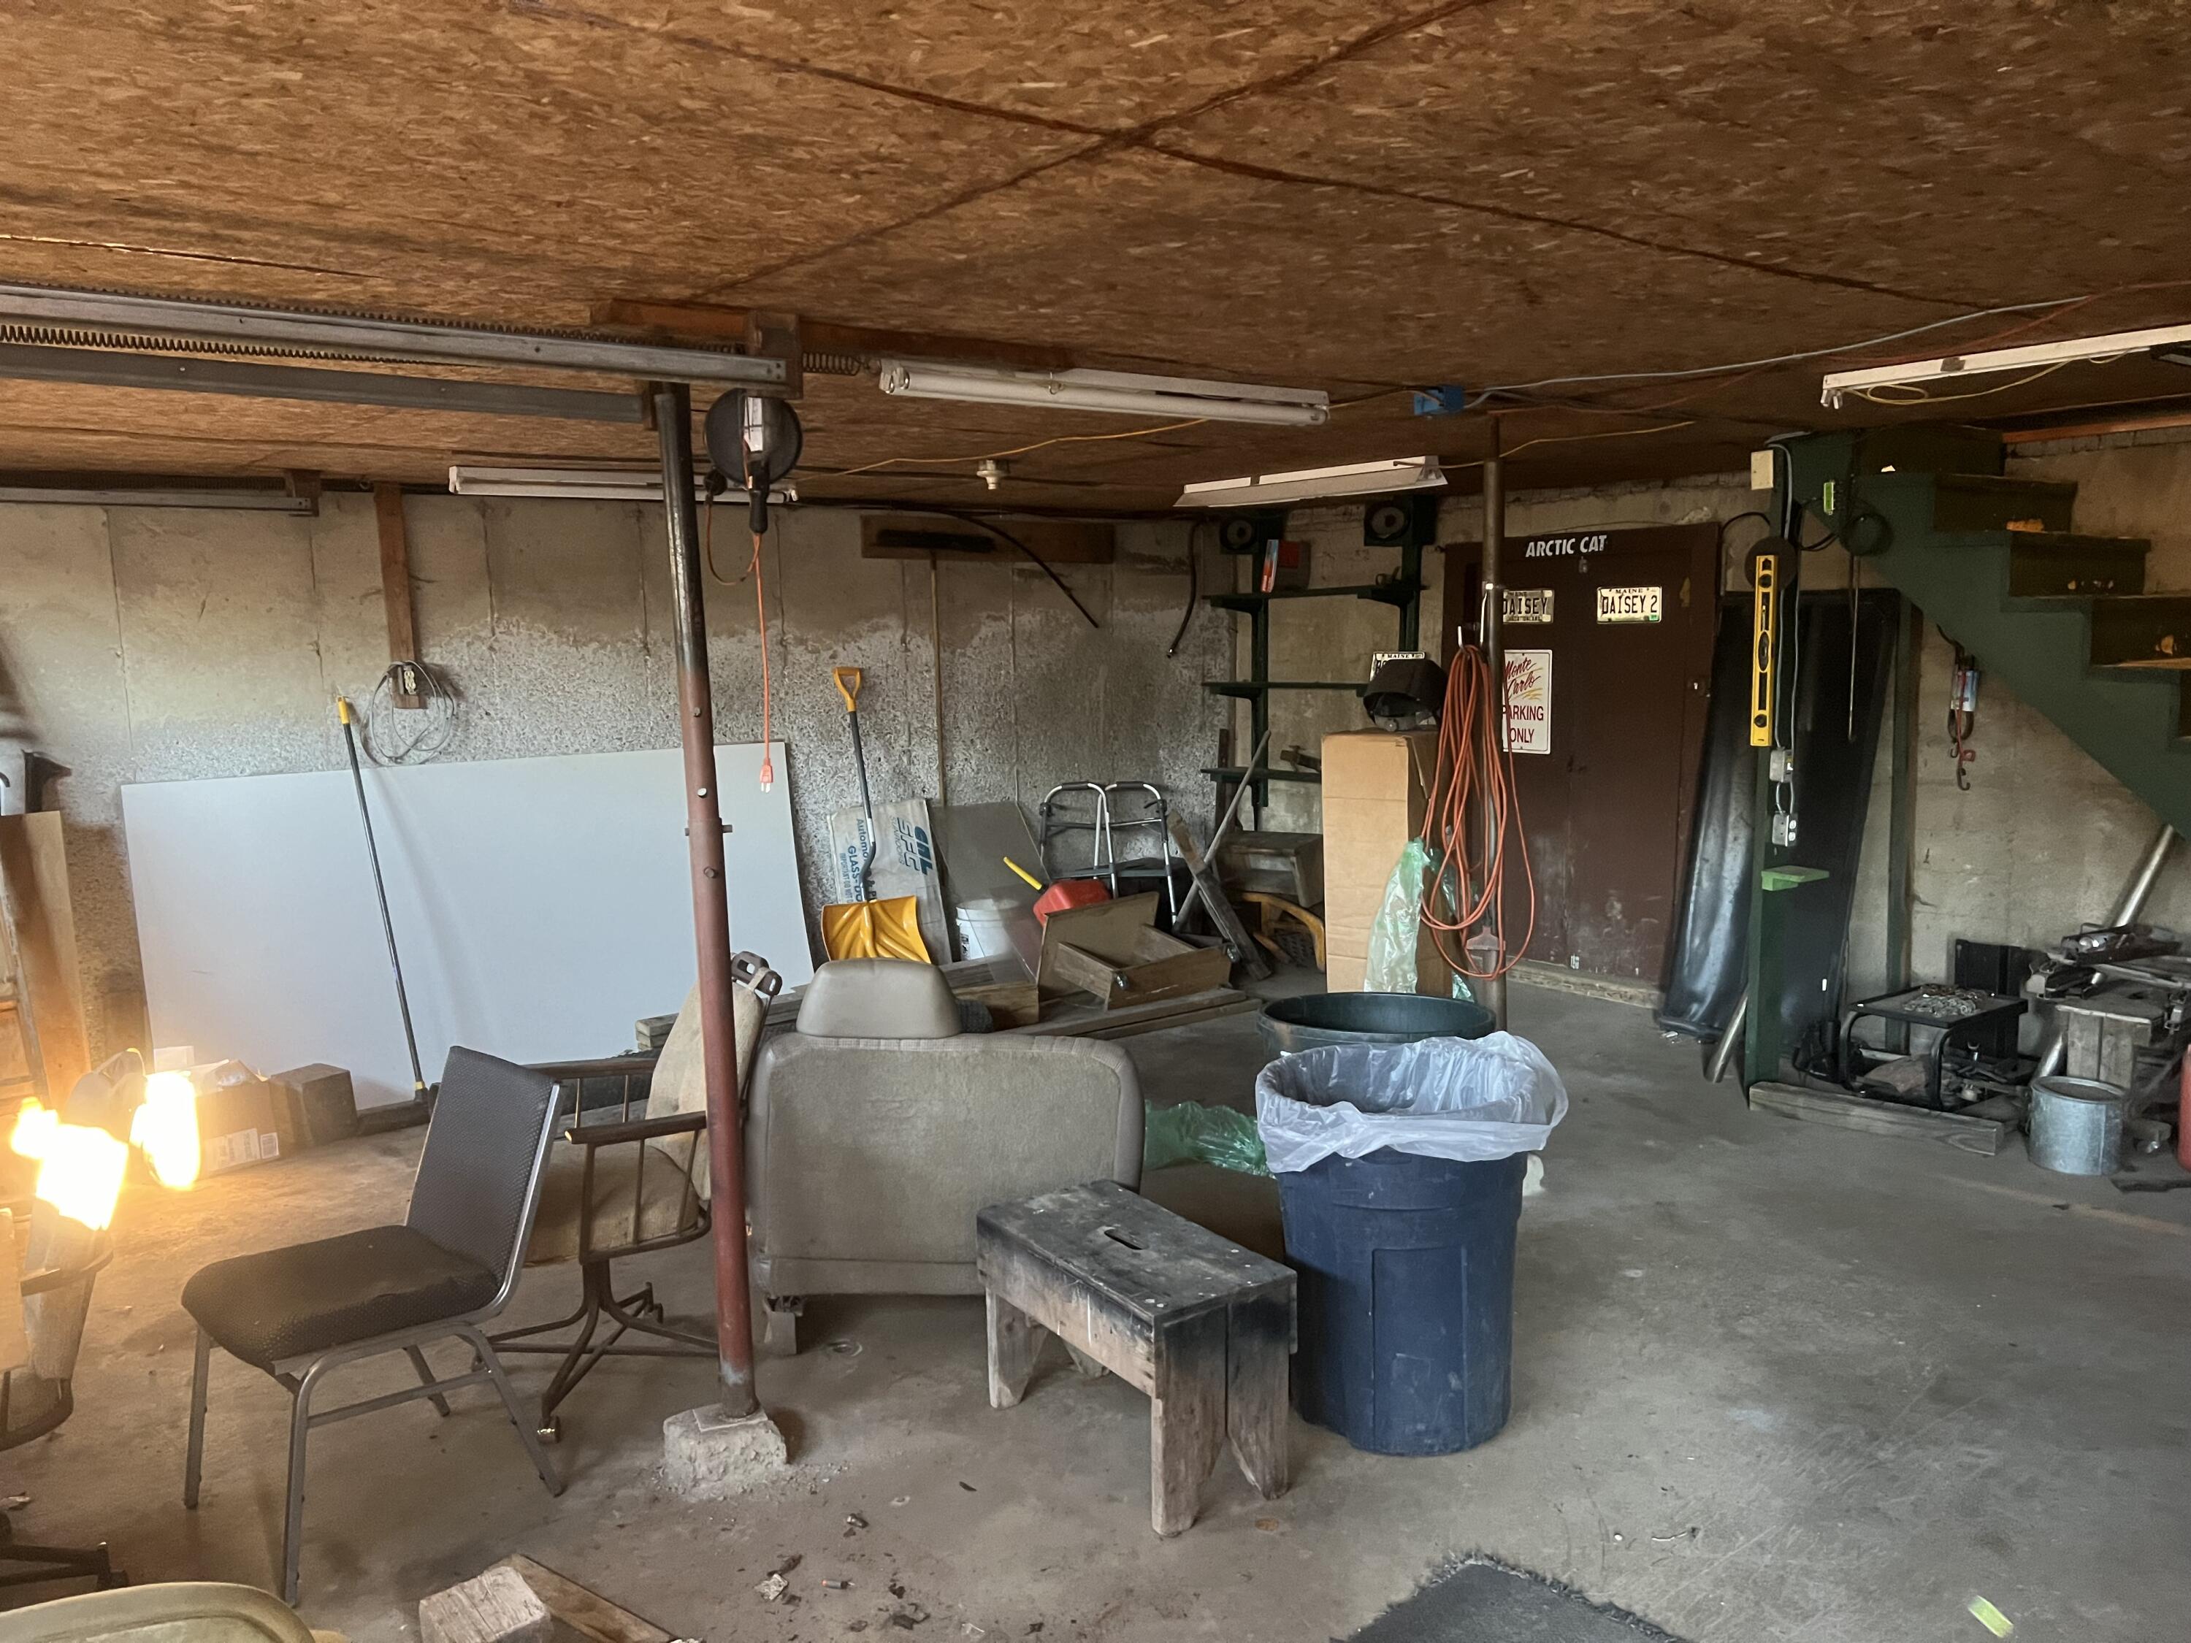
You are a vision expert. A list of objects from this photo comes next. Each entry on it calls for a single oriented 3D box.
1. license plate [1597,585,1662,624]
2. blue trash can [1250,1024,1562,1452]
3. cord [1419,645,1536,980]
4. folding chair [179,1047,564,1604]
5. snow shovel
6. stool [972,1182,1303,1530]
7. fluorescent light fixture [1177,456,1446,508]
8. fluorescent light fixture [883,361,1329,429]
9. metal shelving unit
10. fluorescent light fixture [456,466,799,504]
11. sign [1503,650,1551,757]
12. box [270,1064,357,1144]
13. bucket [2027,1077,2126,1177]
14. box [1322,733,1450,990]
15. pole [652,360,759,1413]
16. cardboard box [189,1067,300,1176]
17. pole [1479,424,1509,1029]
[{"bbox_3d":[2.173,-0.879,6.706,0.010,0.152,0.305,-7,9,-36],"label":"license plate"},{"bbox_3d":[0.636,0.853,3.384,0.585,0.715,0.585,0,8,11],"label":"blue trash can"},{"bbox_3d":[1.097,-0.027,4.720,0.335,0.955,0.160,0,8,13],"label":"cord"},{"bbox_3d":[-1.368,0.900,3.149,0.490,0.810,0.590,5,9,43],"label":"folding chair"},{"bbox_3d":[-0.994,0.023,7.224,0.470,1.400,0.210,-6,0,-38],"label":"snow shovel"},{"bbox_3d":[0.070,1.036,3.264,0.315,0.412,0.620,-6,9,-33],"label":"stool"},{"bbox_3d":[0.750,-1.211,5.936,0.160,0.090,1.230,-7,9,-38],"label":"fluorescent light fixture"},{"bbox_3d":[0.071,-1.017,3.916,1.230,0.090,0.115,-5,8,-32],"label":"fluorescent light fixture"},{"bbox_3d":[1.063,-0.691,8.076,0.360,1.400,1.200,-7,9,-38],"label":"metal shelving unit"},{"bbox_3d":[-1.594,-1.155,5.699,1.220,0.085,0.120,-7,9,-36],"label":"fluorescent light fixture"},{"bbox_3d":[1.903,-0.529,7.334,0.010,0.457,0.305,-7,9,-38],"label":"sign"},{"bbox_3d":[-2.537,0.924,5.341,0.200,0.207,0.160,4,9,34],"label":"box"},{"bbox_3d":[2.843,0.879,4.761,0.250,0.220,0.250,3,9,31],"label":"bucket"},{"bbox_3d":[0.998,0.310,5.580,0.300,1.210,0.370,3,9,31],"label":"box"},{"bbox_3d":[-0.740,0.167,3.127,0.075,2.010,0.075,-7,9,-38],"label":"pole"},{"bbox_3d":[-2.786,0.937,5.238,0.340,0.290,0.290,-8,10,-44],"label":"cardboard box"},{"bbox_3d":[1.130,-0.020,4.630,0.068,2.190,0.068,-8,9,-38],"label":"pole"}]

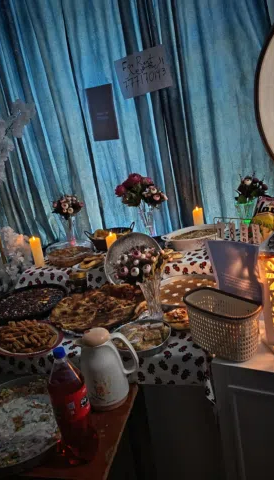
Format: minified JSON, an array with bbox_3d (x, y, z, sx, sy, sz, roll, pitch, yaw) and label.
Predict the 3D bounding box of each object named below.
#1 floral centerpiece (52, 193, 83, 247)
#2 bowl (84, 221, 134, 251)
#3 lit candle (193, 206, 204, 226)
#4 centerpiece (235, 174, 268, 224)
[{"bbox_3d":[-0.392,-0.102,2.505,0.150,0.275,0.145,-11,15,-10],"label":"floral centerpiece"},{"bbox_3d":[-0.157,-0.006,2.363,0.255,0.090,0.200,-10,15,-6],"label":"bowl"},{"bbox_3d":[0.316,-0.090,2.217,0.053,0.155,0.053,-9,15,0],"label":"lit candle"},{"bbox_3d":[0.599,-0.216,2.382,0.150,0.260,0.145,-6,15,10],"label":"centerpiece"}]

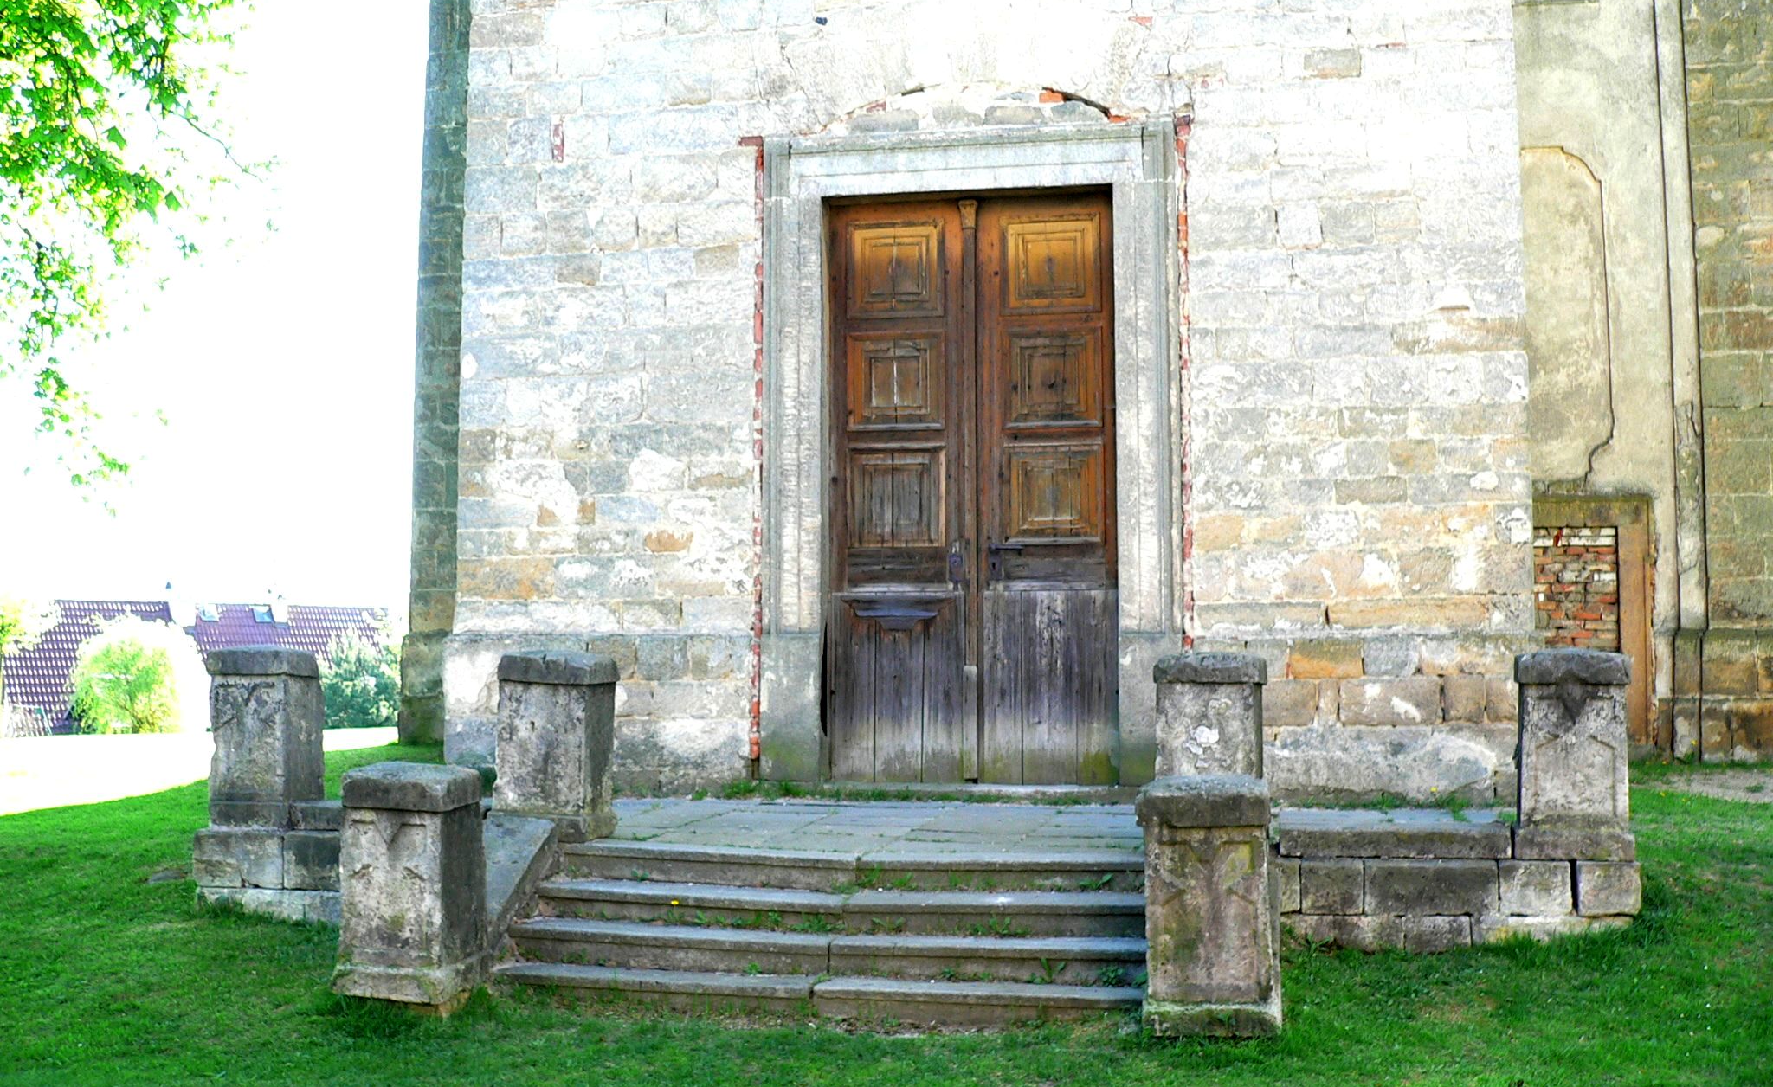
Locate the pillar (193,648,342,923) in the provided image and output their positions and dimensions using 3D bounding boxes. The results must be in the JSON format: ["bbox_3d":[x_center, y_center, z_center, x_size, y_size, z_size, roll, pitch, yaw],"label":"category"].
[{"bbox_3d":[-3.181,1.202,9.443,0.535,1.284,0.491,0,-4,11],"label":"pillar"}]

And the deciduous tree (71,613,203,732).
[{"bbox_3d":[-17.116,2.950,42.000,3.029,2.713,2.877,0,-4,11],"label":"deciduous tree"}]

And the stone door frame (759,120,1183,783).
[{"bbox_3d":[0.553,-0.586,12.306,2.830,4.345,0.300,0,-4,11],"label":"stone door frame"}]

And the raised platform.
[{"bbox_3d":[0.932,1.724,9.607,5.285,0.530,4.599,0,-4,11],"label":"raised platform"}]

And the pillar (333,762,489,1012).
[{"bbox_3d":[-1.931,1.393,7.534,0.479,0.882,0.435,0,-4,11],"label":"pillar"}]

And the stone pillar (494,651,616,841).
[{"bbox_3d":[-1.567,0.972,8.766,0.460,0.841,0.403,0,-4,11],"label":"stone pillar"}]

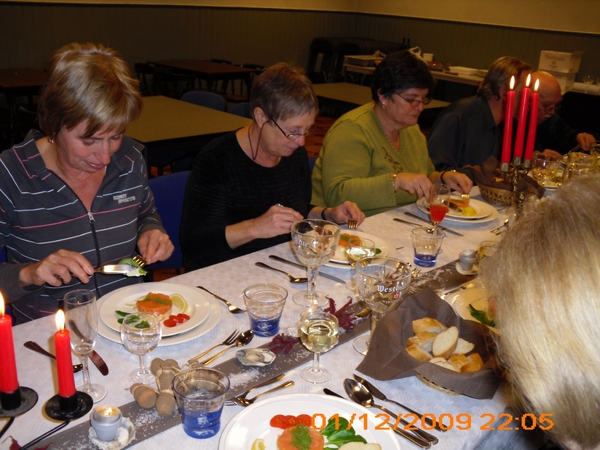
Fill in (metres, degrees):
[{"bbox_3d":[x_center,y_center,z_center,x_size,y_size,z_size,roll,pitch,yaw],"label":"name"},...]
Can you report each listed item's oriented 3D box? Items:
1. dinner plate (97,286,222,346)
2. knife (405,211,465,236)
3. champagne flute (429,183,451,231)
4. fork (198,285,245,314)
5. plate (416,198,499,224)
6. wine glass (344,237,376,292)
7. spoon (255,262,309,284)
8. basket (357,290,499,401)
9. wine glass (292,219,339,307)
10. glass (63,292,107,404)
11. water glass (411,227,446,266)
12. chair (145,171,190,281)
[{"bbox_3d":[-0.280,0.185,1.242,0.245,0.025,0.245,3,22,-1],"label":"dinner plate"},{"bbox_3d":[0.410,-0.003,1.932,0.021,0.011,0.241,-13,26,-37],"label":"knife"},{"bbox_3d":[0.357,-0.014,1.625,0.058,0.174,0.058,-16,28,-39],"label":"champagne flute"},{"bbox_3d":[-0.178,0.167,1.401,0.164,0.018,0.022,19,25,36],"label":"fork"},{"bbox_3d":[0.515,-0.039,2.061,0.270,0.026,0.270,3,20,-1],"label":"plate"},{"bbox_3d":[0.146,0.094,1.502,0.071,0.120,0.071,4,20,0],"label":"wine glass"},{"bbox_3d":[-0.035,0.107,1.480,0.175,0.019,0.037,15,25,28],"label":"spoon"},{"bbox_3d":[0.283,0.221,1.155,0.290,0.125,0.240,-16,28,-41],"label":"basket"},{"bbox_3d":[0.031,0.091,1.403,0.108,0.171,0.108,3,20,1],"label":"wine glass"},{"bbox_3d":[-0.352,0.201,1.033,0.054,0.184,0.054,4,20,0],"label":"glass"},{"bbox_3d":[0.334,0.064,1.639,0.091,0.084,0.091,7,21,12],"label":"water glass"},{"bbox_3d":[-0.200,0.278,2.073,0.480,0.830,0.540,-16,28,-41],"label":"chair"}]

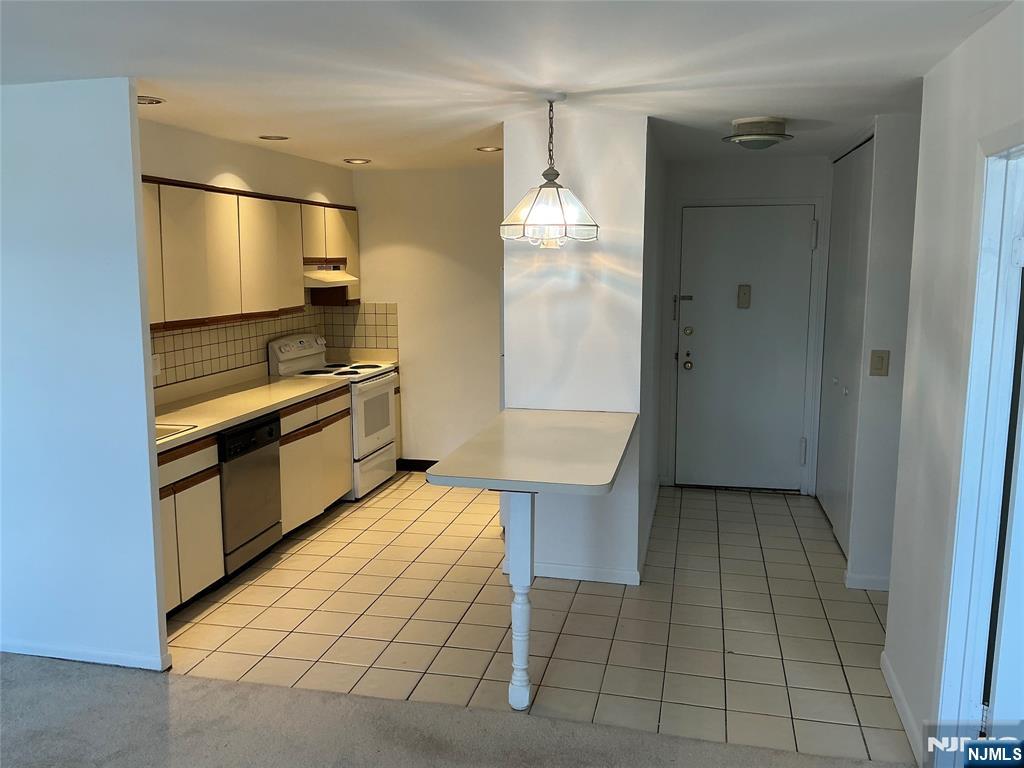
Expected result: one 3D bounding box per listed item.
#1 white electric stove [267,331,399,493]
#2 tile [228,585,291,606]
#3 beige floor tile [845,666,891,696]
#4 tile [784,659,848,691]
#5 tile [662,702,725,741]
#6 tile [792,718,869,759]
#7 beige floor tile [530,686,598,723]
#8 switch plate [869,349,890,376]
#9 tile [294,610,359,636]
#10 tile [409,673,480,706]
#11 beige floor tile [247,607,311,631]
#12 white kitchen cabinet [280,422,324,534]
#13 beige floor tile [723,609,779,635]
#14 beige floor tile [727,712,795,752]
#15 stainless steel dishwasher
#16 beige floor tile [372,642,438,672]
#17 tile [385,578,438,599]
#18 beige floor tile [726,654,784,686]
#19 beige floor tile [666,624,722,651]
[{"bbox_3d":[-1.335,0.209,6.416,0.702,1.175,0.760,2,8,13],"label":"white electric stove"},{"bbox_3d":[-1.284,1.087,4.247,0.236,0.015,0.236,2,8,13],"label":"tile"},{"bbox_3d":[1.484,1.251,3.472,0.152,0.012,0.235,2,9,13],"label":"beige floor tile"},{"bbox_3d":[1.278,1.236,3.486,0.243,0.012,0.243,2,8,13],"label":"tile"},{"bbox_3d":[0.677,1.256,3.067,0.236,0.015,0.229,2,8,13],"label":"tile"},{"bbox_3d":[1.172,1.313,3.054,0.241,0.012,0.219,2,9,13],"label":"tile"},{"bbox_3d":[0.212,1.276,3.290,0.244,0.012,0.221,2,9,13],"label":"beige floor tile"},{"bbox_3d":[1.910,-0.106,4.298,0.083,0.127,0.010,2,8,13],"label":"switch plate"},{"bbox_3d":[-0.897,1.173,4.042,0.243,0.010,0.243,2,8,13],"label":"tile"},{"bbox_3d":[-0.269,1.248,3.367,0.243,0.012,0.235,2,8,13],"label":"tile"},{"bbox_3d":[-1.128,1.154,4.057,0.243,0.010,0.240,2,9,13],"label":"beige floor tile"},{"bbox_3d":[-1.588,0.565,5.229,0.580,0.606,0.532,2,9,13],"label":"white kitchen cabinet"},{"bbox_3d":[1.153,1.159,4.027,0.243,0.010,0.240,2,9,13],"label":"beige floor tile"},{"bbox_3d":[0.945,1.315,3.125,0.243,0.010,0.243,2,8,13],"label":"beige floor tile"},{"bbox_3d":[-1.721,0.602,4.663,0.600,0.812,0.619,2,9,13],"label":"stainless steel dishwasher"},{"bbox_3d":[-0.456,1.208,3.649,0.243,0.012,0.243,2,8,13],"label":"beige floor tile"},{"bbox_3d":[-0.537,1.104,4.463,0.243,0.010,0.243,2,8,13],"label":"tile"},{"bbox_3d":[1.020,1.201,3.477,0.236,0.015,0.236,2,8,13],"label":"beige floor tile"},{"bbox_3d":[0.839,1.160,3.764,0.236,0.015,0.236,2,8,13],"label":"beige floor tile"}]

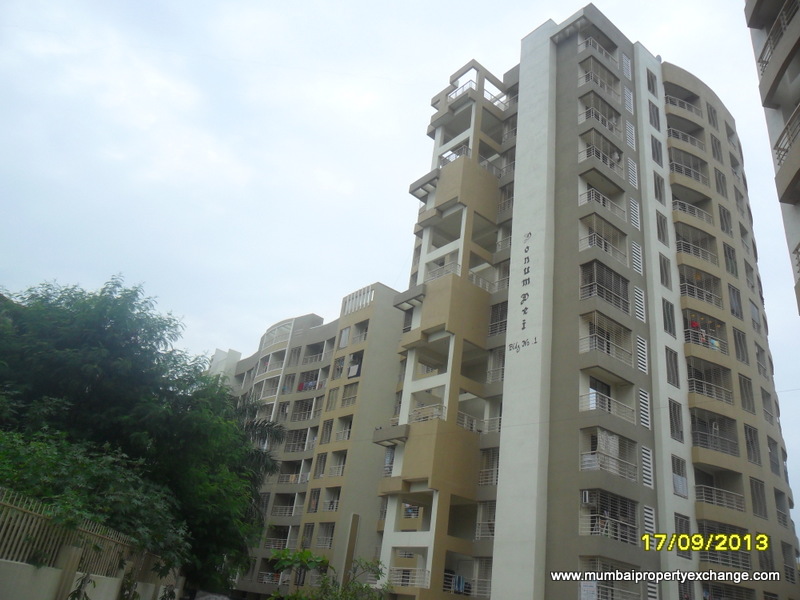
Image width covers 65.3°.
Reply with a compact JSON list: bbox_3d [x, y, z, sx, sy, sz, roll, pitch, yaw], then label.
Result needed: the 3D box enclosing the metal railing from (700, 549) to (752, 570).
[{"bbox_3d":[16.389,12.934,31.225,3.272,0.760,0.398,17,-26,-20],"label":"metal railing"}]

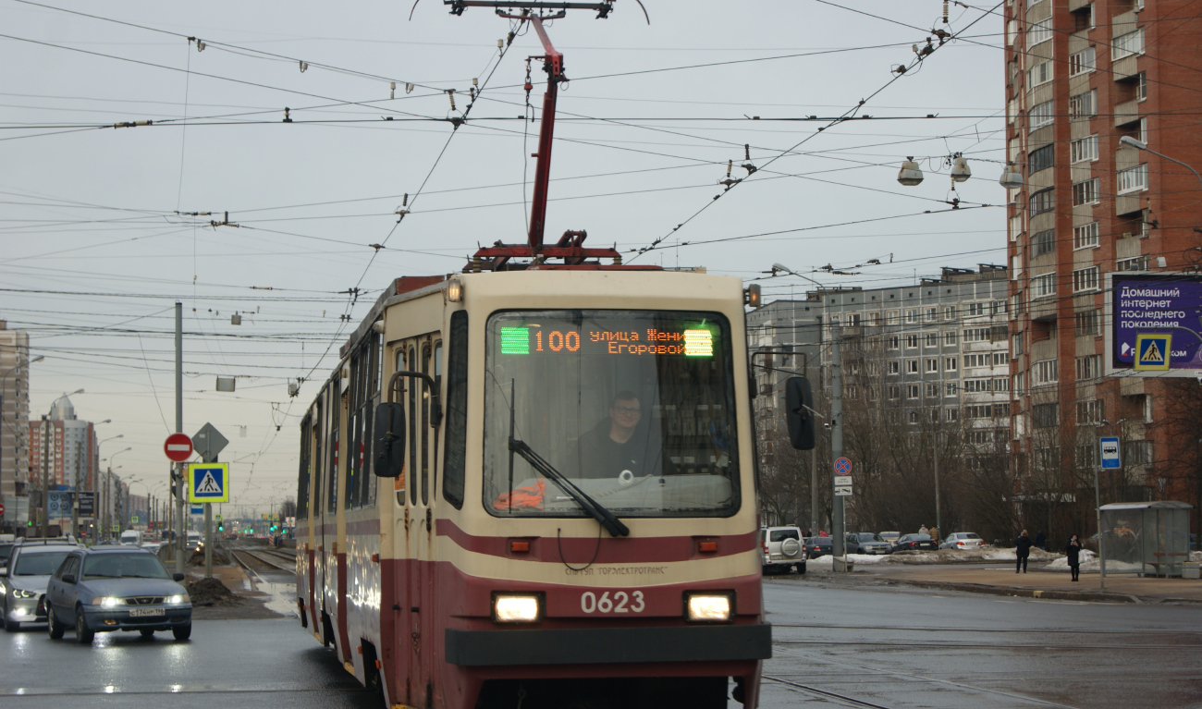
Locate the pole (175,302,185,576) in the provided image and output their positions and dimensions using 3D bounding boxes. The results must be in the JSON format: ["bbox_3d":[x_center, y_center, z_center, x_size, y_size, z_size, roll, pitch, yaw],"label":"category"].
[{"bbox_3d":[-10.241,2.339,66.500,0.190,7.200,0.190,-1,-4,0],"label":"pole"}]

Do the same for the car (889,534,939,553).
[{"bbox_3d":[17.492,10.733,152.086,1.840,1.470,4.600,0,-4,-6],"label":"car"}]

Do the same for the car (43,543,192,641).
[{"bbox_3d":[-7.343,3.618,41.583,1.680,1.400,4.480,1,-4,-21],"label":"car"}]

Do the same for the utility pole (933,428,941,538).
[{"bbox_3d":[19.296,7.918,157.000,0.180,7.300,0.180,-2,-4,0],"label":"utility pole"}]

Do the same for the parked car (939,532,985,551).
[{"bbox_3d":[20.100,10.653,152.054,1.760,1.470,4.530,0,-4,-5],"label":"parked car"}]

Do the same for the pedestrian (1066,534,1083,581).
[{"bbox_3d":[15.837,6.796,91.500,0.550,1.610,0.420,0,-4,4],"label":"pedestrian"}]

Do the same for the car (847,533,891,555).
[{"bbox_3d":[14.984,10.873,153.915,1.820,1.660,4.300,1,-4,-13],"label":"car"}]

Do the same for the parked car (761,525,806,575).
[{"bbox_3d":[7.170,8.097,113.458,1.920,1.960,4.720,1,-4,-7],"label":"parked car"}]

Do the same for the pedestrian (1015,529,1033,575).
[{"bbox_3d":[16.390,7.644,106.000,0.600,1.690,0.380,0,-4,5],"label":"pedestrian"}]

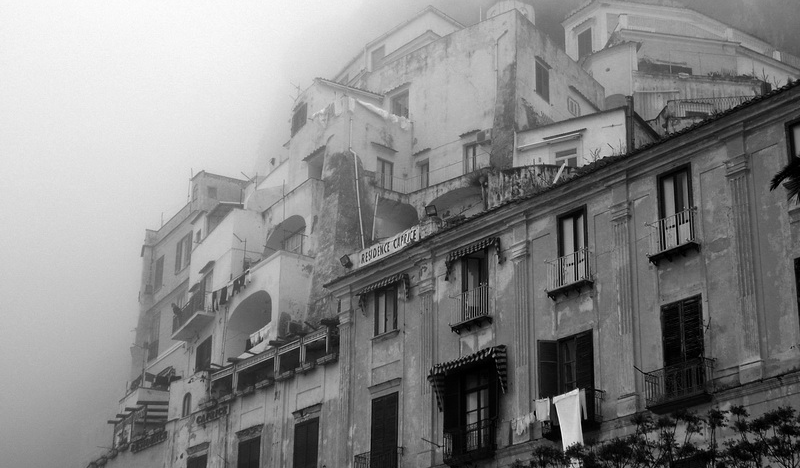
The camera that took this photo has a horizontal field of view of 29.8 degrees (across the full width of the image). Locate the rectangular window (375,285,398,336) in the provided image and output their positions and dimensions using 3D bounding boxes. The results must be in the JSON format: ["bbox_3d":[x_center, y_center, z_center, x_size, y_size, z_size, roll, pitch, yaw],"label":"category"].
[{"bbox_3d":[-0.411,2.513,49.116,0.206,1.491,1.203,18,-27,-36],"label":"rectangular window"}]

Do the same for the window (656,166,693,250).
[{"bbox_3d":[7.125,-0.622,38.552,0.200,2.254,1.134,19,-28,-36],"label":"window"}]

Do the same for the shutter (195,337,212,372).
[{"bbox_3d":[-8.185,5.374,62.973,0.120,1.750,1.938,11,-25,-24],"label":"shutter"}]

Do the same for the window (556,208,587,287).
[{"bbox_3d":[5.107,0.456,43.733,0.200,2.409,1.206,19,-29,-37],"label":"window"}]

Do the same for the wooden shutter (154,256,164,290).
[{"bbox_3d":[-11.778,2.005,73.959,0.150,1.722,1.070,13,-25,-27],"label":"wooden shutter"}]

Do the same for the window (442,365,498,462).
[{"bbox_3d":[2.075,5.212,44.687,0.308,2.539,2.005,18,-27,-36],"label":"window"}]

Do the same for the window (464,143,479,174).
[{"bbox_3d":[3.498,-3.695,74.000,0.780,1.620,0.200,-16,-27,35],"label":"window"}]

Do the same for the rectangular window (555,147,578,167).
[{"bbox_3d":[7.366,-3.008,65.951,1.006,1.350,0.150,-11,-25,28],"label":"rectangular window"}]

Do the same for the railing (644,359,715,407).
[{"bbox_3d":[7.148,3.892,38.265,0.444,1.006,1.883,18,-27,-36],"label":"railing"}]

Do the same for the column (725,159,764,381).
[{"bbox_3d":[8.799,0.821,38.614,0.240,6.135,0.714,19,-29,-37],"label":"column"}]

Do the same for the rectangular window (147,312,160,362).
[{"bbox_3d":[-11.678,4.922,71.915,0.200,2.264,1.221,13,-25,-27],"label":"rectangular window"}]

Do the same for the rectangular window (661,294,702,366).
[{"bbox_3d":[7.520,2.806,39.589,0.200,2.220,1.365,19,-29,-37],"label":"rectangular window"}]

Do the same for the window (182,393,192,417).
[{"bbox_3d":[-7.642,6.226,54.652,0.180,0.921,0.546,19,-28,-36],"label":"window"}]

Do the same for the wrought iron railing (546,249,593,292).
[{"bbox_3d":[4.875,1.098,43.278,0.360,0.933,1.470,19,-29,-37],"label":"wrought iron railing"}]

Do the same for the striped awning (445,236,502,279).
[{"bbox_3d":[2.218,0.729,46.002,0.411,0.843,2.210,18,-27,-36],"label":"striped awning"}]

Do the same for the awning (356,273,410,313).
[{"bbox_3d":[-0.583,1.853,46.967,0.360,0.924,2.142,19,-28,-36],"label":"awning"}]

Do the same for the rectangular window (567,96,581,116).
[{"bbox_3d":[9.319,-6.703,80.304,0.180,0.850,1.268,-15,-28,34],"label":"rectangular window"}]

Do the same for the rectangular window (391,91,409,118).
[{"bbox_3d":[0.076,-6.641,80.175,1.353,1.727,0.240,-19,-30,39],"label":"rectangular window"}]

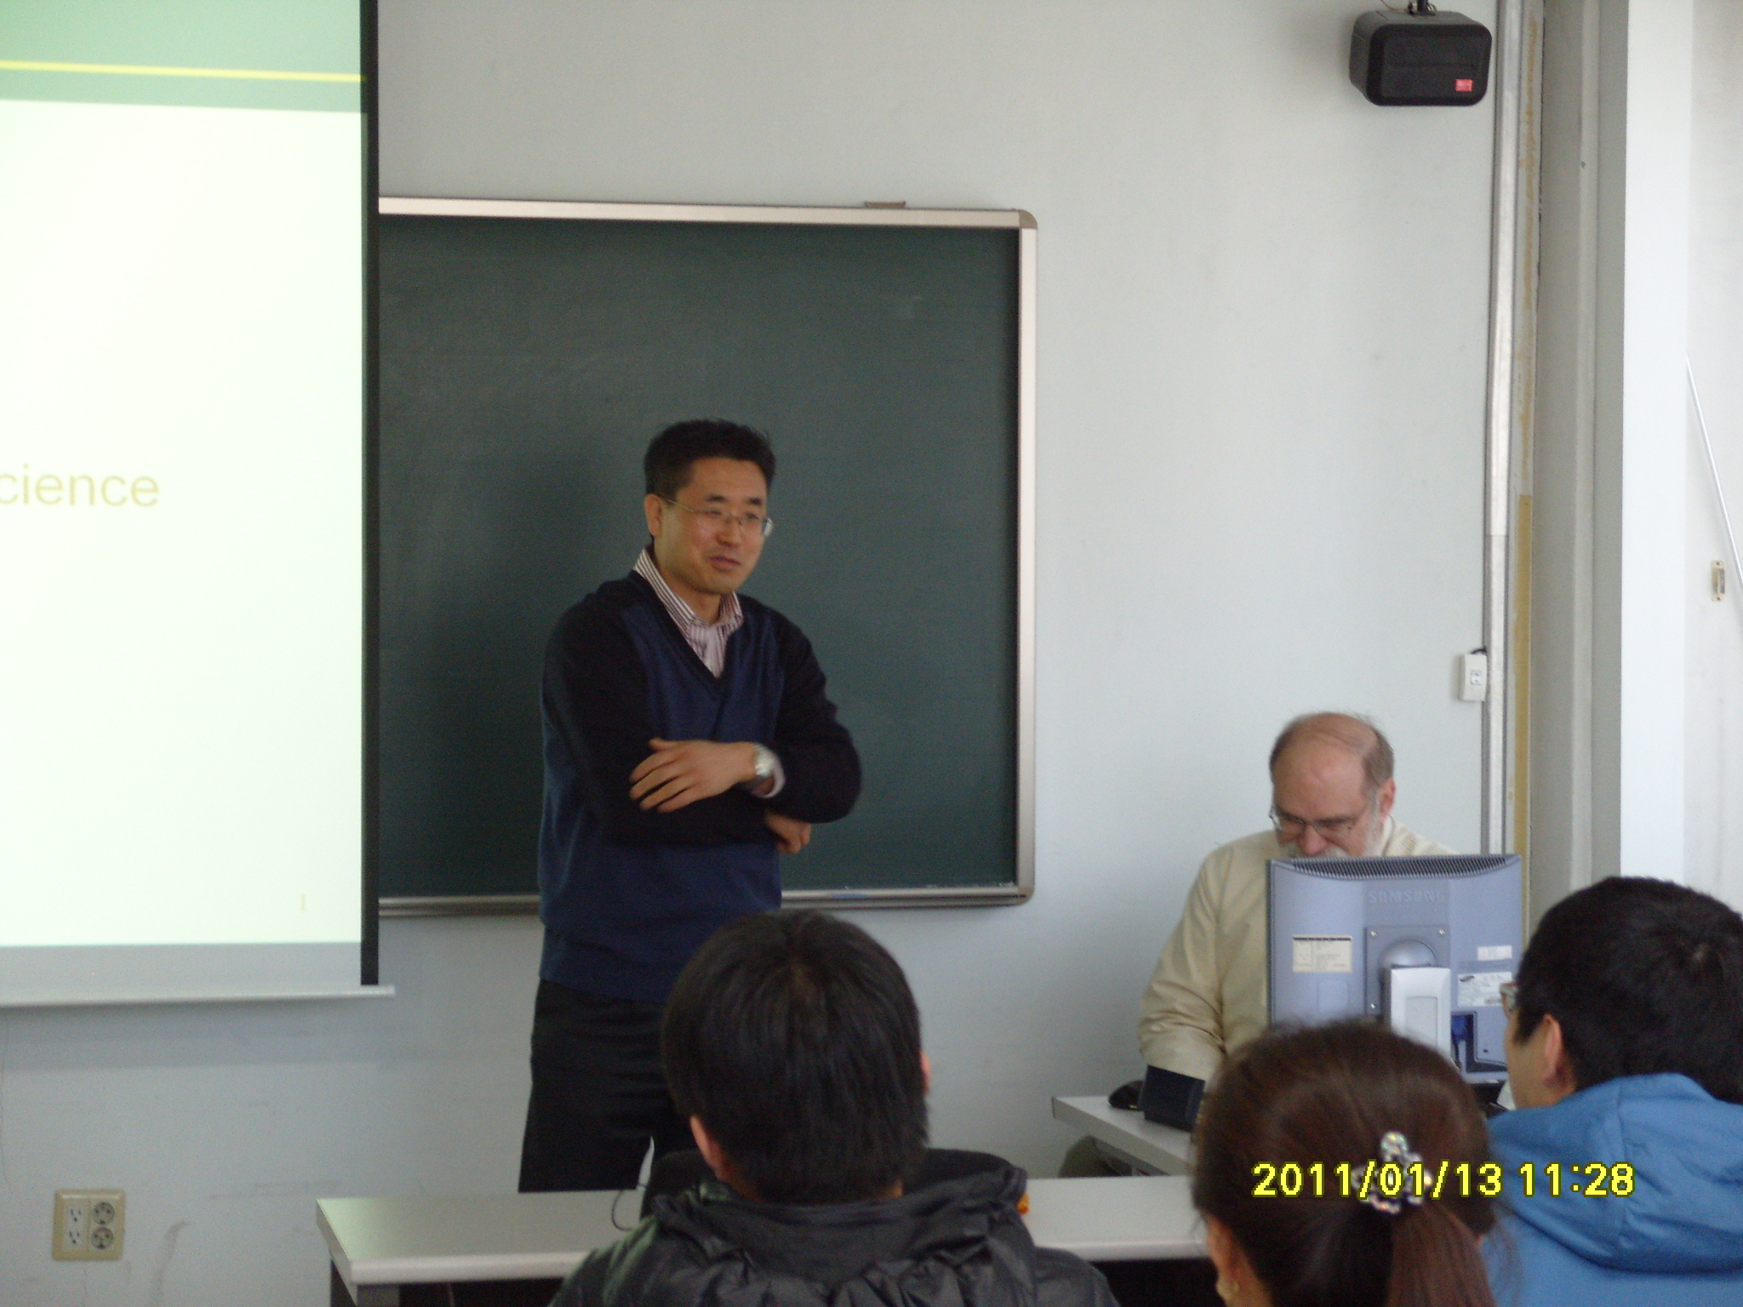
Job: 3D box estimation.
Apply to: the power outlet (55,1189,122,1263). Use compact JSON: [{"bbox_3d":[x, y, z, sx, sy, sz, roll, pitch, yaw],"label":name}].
[{"bbox_3d":[-1.306,0.957,7.144,0.117,0.120,0.014,2,1,-15],"label":"power outlet"}]

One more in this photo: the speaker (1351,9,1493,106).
[{"bbox_3d":[0.963,-1.054,7.563,0.228,0.153,0.138,-2,20,-12],"label":"speaker"}]

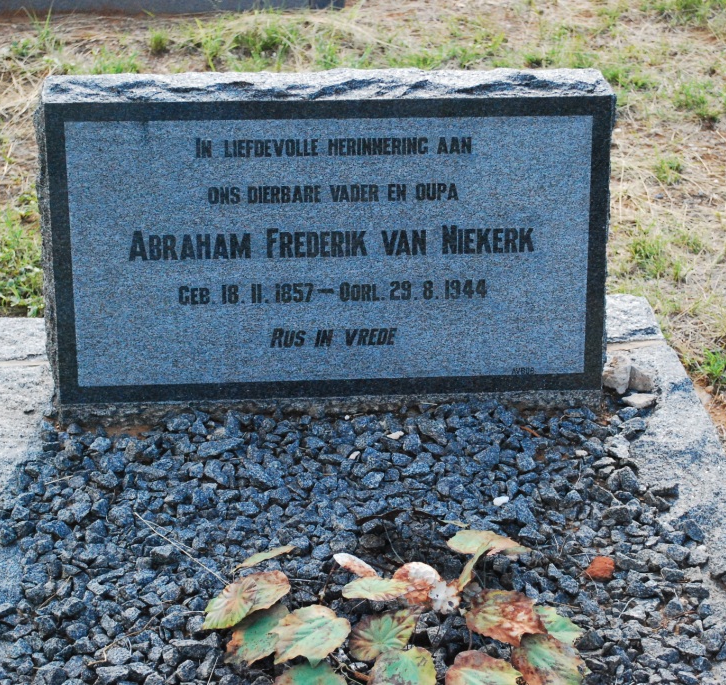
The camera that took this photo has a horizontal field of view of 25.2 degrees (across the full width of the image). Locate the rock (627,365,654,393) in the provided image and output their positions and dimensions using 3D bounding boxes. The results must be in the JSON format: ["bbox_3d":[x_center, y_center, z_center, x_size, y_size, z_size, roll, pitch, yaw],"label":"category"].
[{"bbox_3d":[0.427,0.056,2.516,0.045,0.036,0.036,7,32,10],"label":"rock"}]

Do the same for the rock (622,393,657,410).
[{"bbox_3d":[0.422,0.090,2.476,0.053,0.018,0.034,7,32,10],"label":"rock"}]

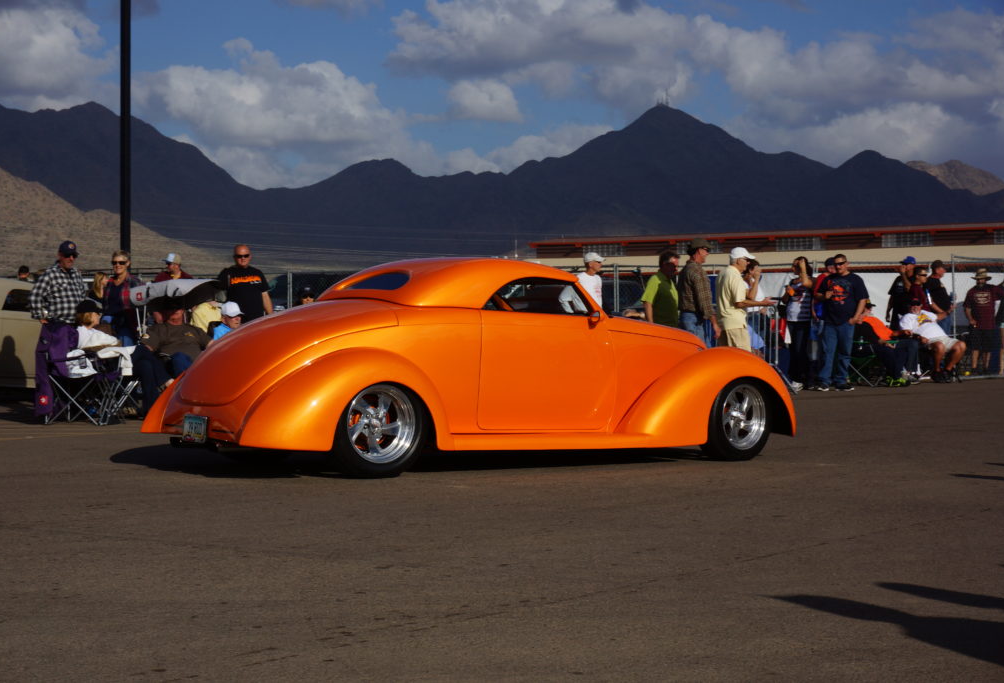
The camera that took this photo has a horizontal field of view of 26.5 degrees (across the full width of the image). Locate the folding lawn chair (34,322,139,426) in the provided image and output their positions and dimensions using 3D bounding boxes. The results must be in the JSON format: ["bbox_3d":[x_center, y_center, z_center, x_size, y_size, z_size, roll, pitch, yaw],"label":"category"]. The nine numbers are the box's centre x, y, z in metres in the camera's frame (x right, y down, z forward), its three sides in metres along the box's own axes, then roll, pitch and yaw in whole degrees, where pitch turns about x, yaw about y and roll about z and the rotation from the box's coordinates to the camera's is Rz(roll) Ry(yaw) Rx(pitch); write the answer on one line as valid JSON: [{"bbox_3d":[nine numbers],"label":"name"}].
[{"bbox_3d":[-3.905,0.309,19.994,0.720,0.940,0.800,0,1,13],"label":"folding lawn chair"}]

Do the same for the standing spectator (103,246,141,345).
[{"bbox_3d":[-3.782,-0.066,21.190,0.500,1.660,0.340,0,1,-1],"label":"standing spectator"}]

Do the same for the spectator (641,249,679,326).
[{"bbox_3d":[1.792,-0.158,24.290,0.380,1.750,0.540,0,1,28],"label":"spectator"}]

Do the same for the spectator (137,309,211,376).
[{"bbox_3d":[-3.104,0.173,20.393,0.640,1.200,0.880,0,1,-7],"label":"spectator"}]

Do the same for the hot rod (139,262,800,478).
[{"bbox_3d":[-0.126,0.133,14.734,4.560,1.400,1.830,-1,1,-33],"label":"hot rod"}]

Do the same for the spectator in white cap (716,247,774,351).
[{"bbox_3d":[2.646,-0.156,23.189,0.580,1.770,0.520,0,1,-9],"label":"spectator in white cap"}]

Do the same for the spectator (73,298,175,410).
[{"bbox_3d":[-3.568,0.203,19.993,0.920,1.150,0.560,0,1,7],"label":"spectator"}]

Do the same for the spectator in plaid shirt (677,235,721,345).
[{"bbox_3d":[2.077,-0.165,22.789,0.400,1.800,0.520,0,1,-24],"label":"spectator in plaid shirt"}]

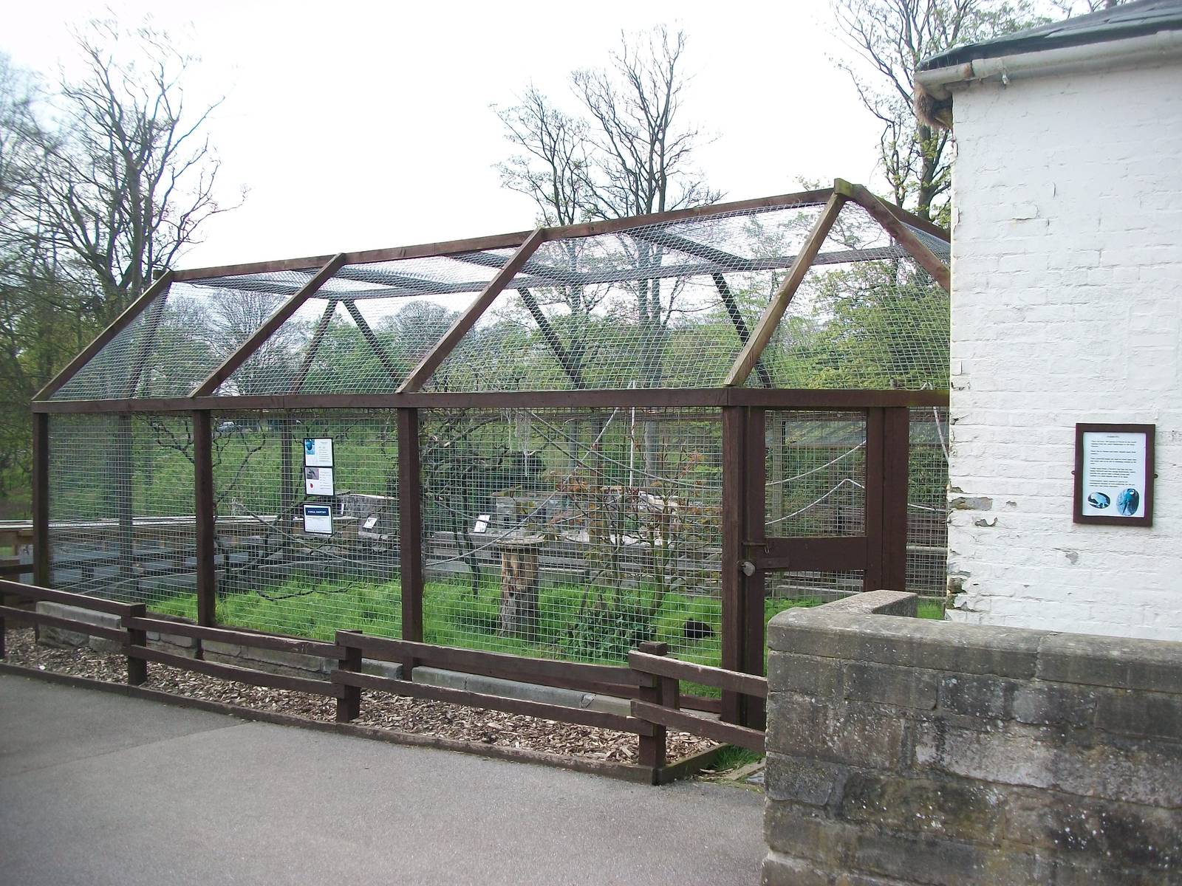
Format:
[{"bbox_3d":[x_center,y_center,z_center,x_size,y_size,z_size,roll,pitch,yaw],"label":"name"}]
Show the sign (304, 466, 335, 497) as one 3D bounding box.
[{"bbox_3d":[-2.004,0.286,8.080,0.320,0.225,0.020,1,3,34],"label":"sign"}]

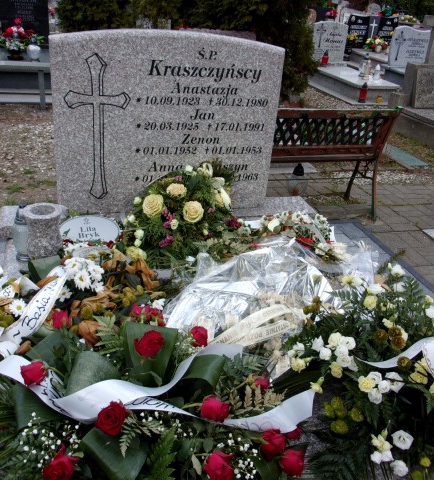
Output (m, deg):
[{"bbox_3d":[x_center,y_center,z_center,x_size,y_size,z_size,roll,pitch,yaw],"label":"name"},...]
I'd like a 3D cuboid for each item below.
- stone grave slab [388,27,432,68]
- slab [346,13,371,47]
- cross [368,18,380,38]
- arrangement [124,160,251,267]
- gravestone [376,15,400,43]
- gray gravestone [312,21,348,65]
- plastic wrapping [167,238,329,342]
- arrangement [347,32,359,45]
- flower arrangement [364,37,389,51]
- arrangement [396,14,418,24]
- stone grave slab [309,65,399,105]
[{"bbox_3d":[3.421,-3.430,9.200,0.720,0.720,0.120,-4,28,-17],"label":"stone grave slab"},{"bbox_3d":[2.933,-4.287,10.618,0.500,0.720,0.120,-5,29,-16],"label":"slab"},{"bbox_3d":[3.371,-4.549,11.150,0.160,0.400,0.050,-4,28,-17],"label":"cross"},{"bbox_3d":[-0.187,-0.162,2.717,0.600,0.420,0.420,-5,29,-16],"label":"arrangement"},{"bbox_3d":[3.689,-4.468,11.200,0.410,0.600,0.120,-4,28,-17],"label":"gravestone"},{"bbox_3d":[2.008,-3.510,9.200,0.630,0.760,0.120,-4,28,-17],"label":"gray gravestone"},{"bbox_3d":[0.108,0.200,2.304,0.600,0.220,0.540,-5,29,-16],"label":"plastic wrapping"},{"bbox_3d":[2.874,-4.242,10.900,0.230,0.240,0.210,-4,28,-17],"label":"arrangement"},{"bbox_3d":[3.190,-3.945,10.419,0.460,0.300,0.350,-5,29,-16],"label":"flower arrangement"},{"bbox_3d":[4.870,-5.622,13.200,0.440,0.240,0.320,-4,28,-17],"label":"arrangement"},{"bbox_3d":[2.206,-2.631,8.781,0.840,0.270,1.880,-4,28,-17],"label":"stone grave slab"}]

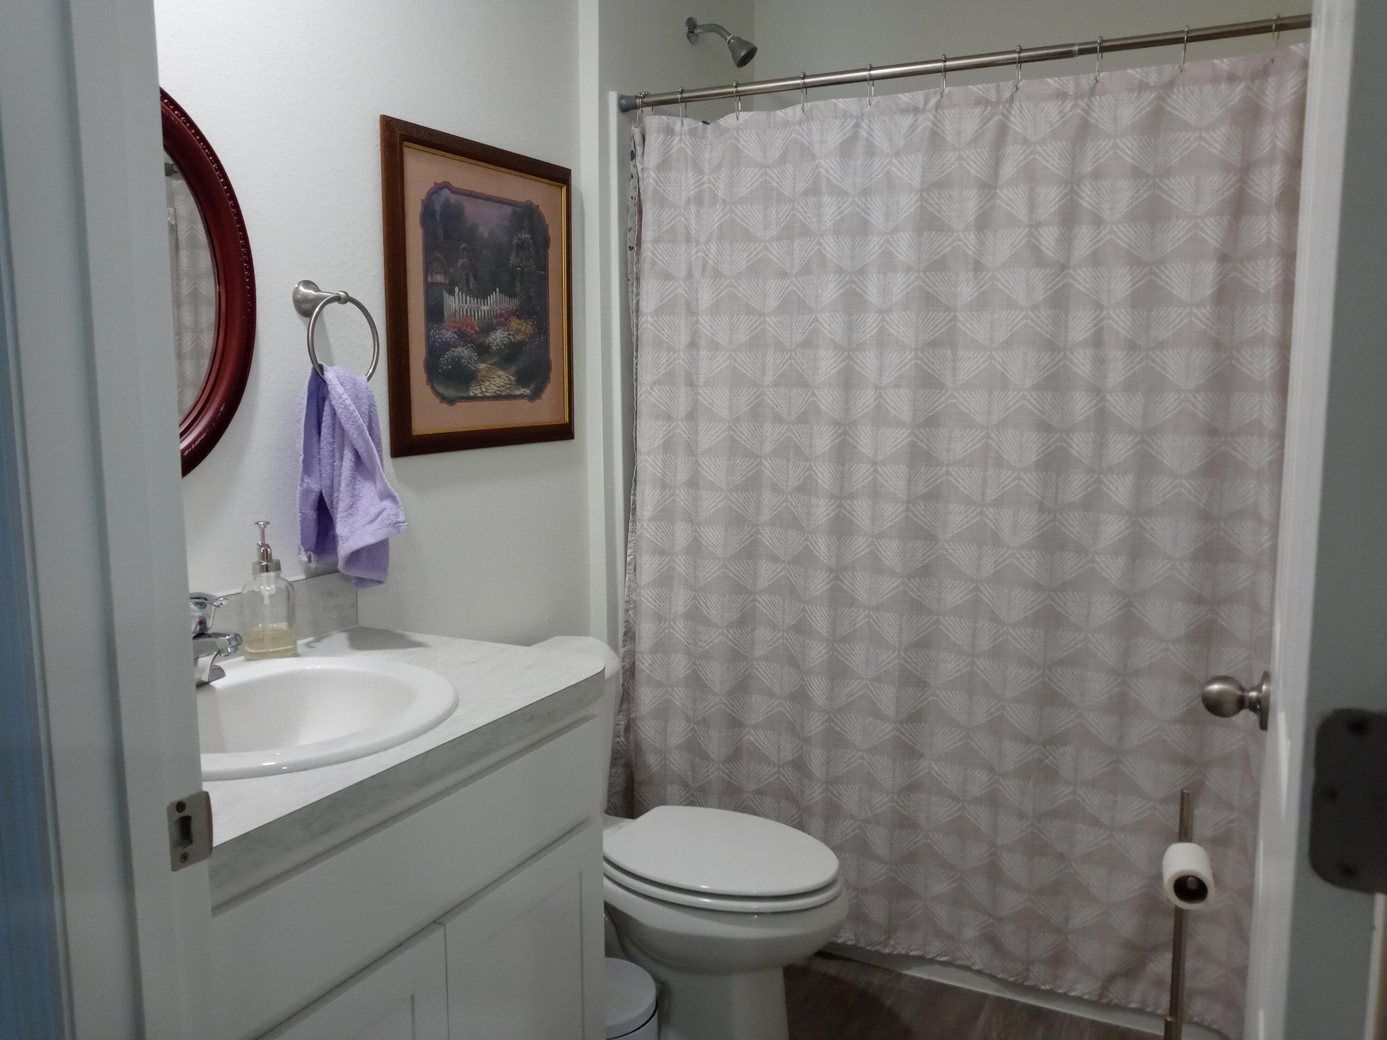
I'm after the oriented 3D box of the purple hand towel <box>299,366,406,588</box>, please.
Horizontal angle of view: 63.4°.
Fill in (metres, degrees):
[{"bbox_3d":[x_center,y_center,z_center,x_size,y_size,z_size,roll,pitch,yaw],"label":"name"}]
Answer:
[{"bbox_3d":[-0.573,-0.068,1.885,0.108,0.379,0.202,4,8,26],"label":"purple hand towel"}]

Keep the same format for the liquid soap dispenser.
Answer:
[{"bbox_3d":[-0.658,0.110,1.740,0.079,0.218,0.079,-6,10,-40],"label":"liquid soap dispenser"}]

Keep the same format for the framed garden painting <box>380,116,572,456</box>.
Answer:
[{"bbox_3d":[-0.420,-0.448,2.280,0.022,0.600,0.622,4,8,26],"label":"framed garden painting"}]

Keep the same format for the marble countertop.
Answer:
[{"bbox_3d":[-0.559,0.277,1.468,0.554,0.044,0.930,4,8,26],"label":"marble countertop"}]

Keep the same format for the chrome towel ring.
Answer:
[{"bbox_3d":[-0.601,-0.303,1.853,0.085,0.187,0.163,4,8,26],"label":"chrome towel ring"}]

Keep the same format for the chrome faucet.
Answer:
[{"bbox_3d":[-0.664,0.165,1.511,0.162,0.143,0.148,4,8,26],"label":"chrome faucet"}]

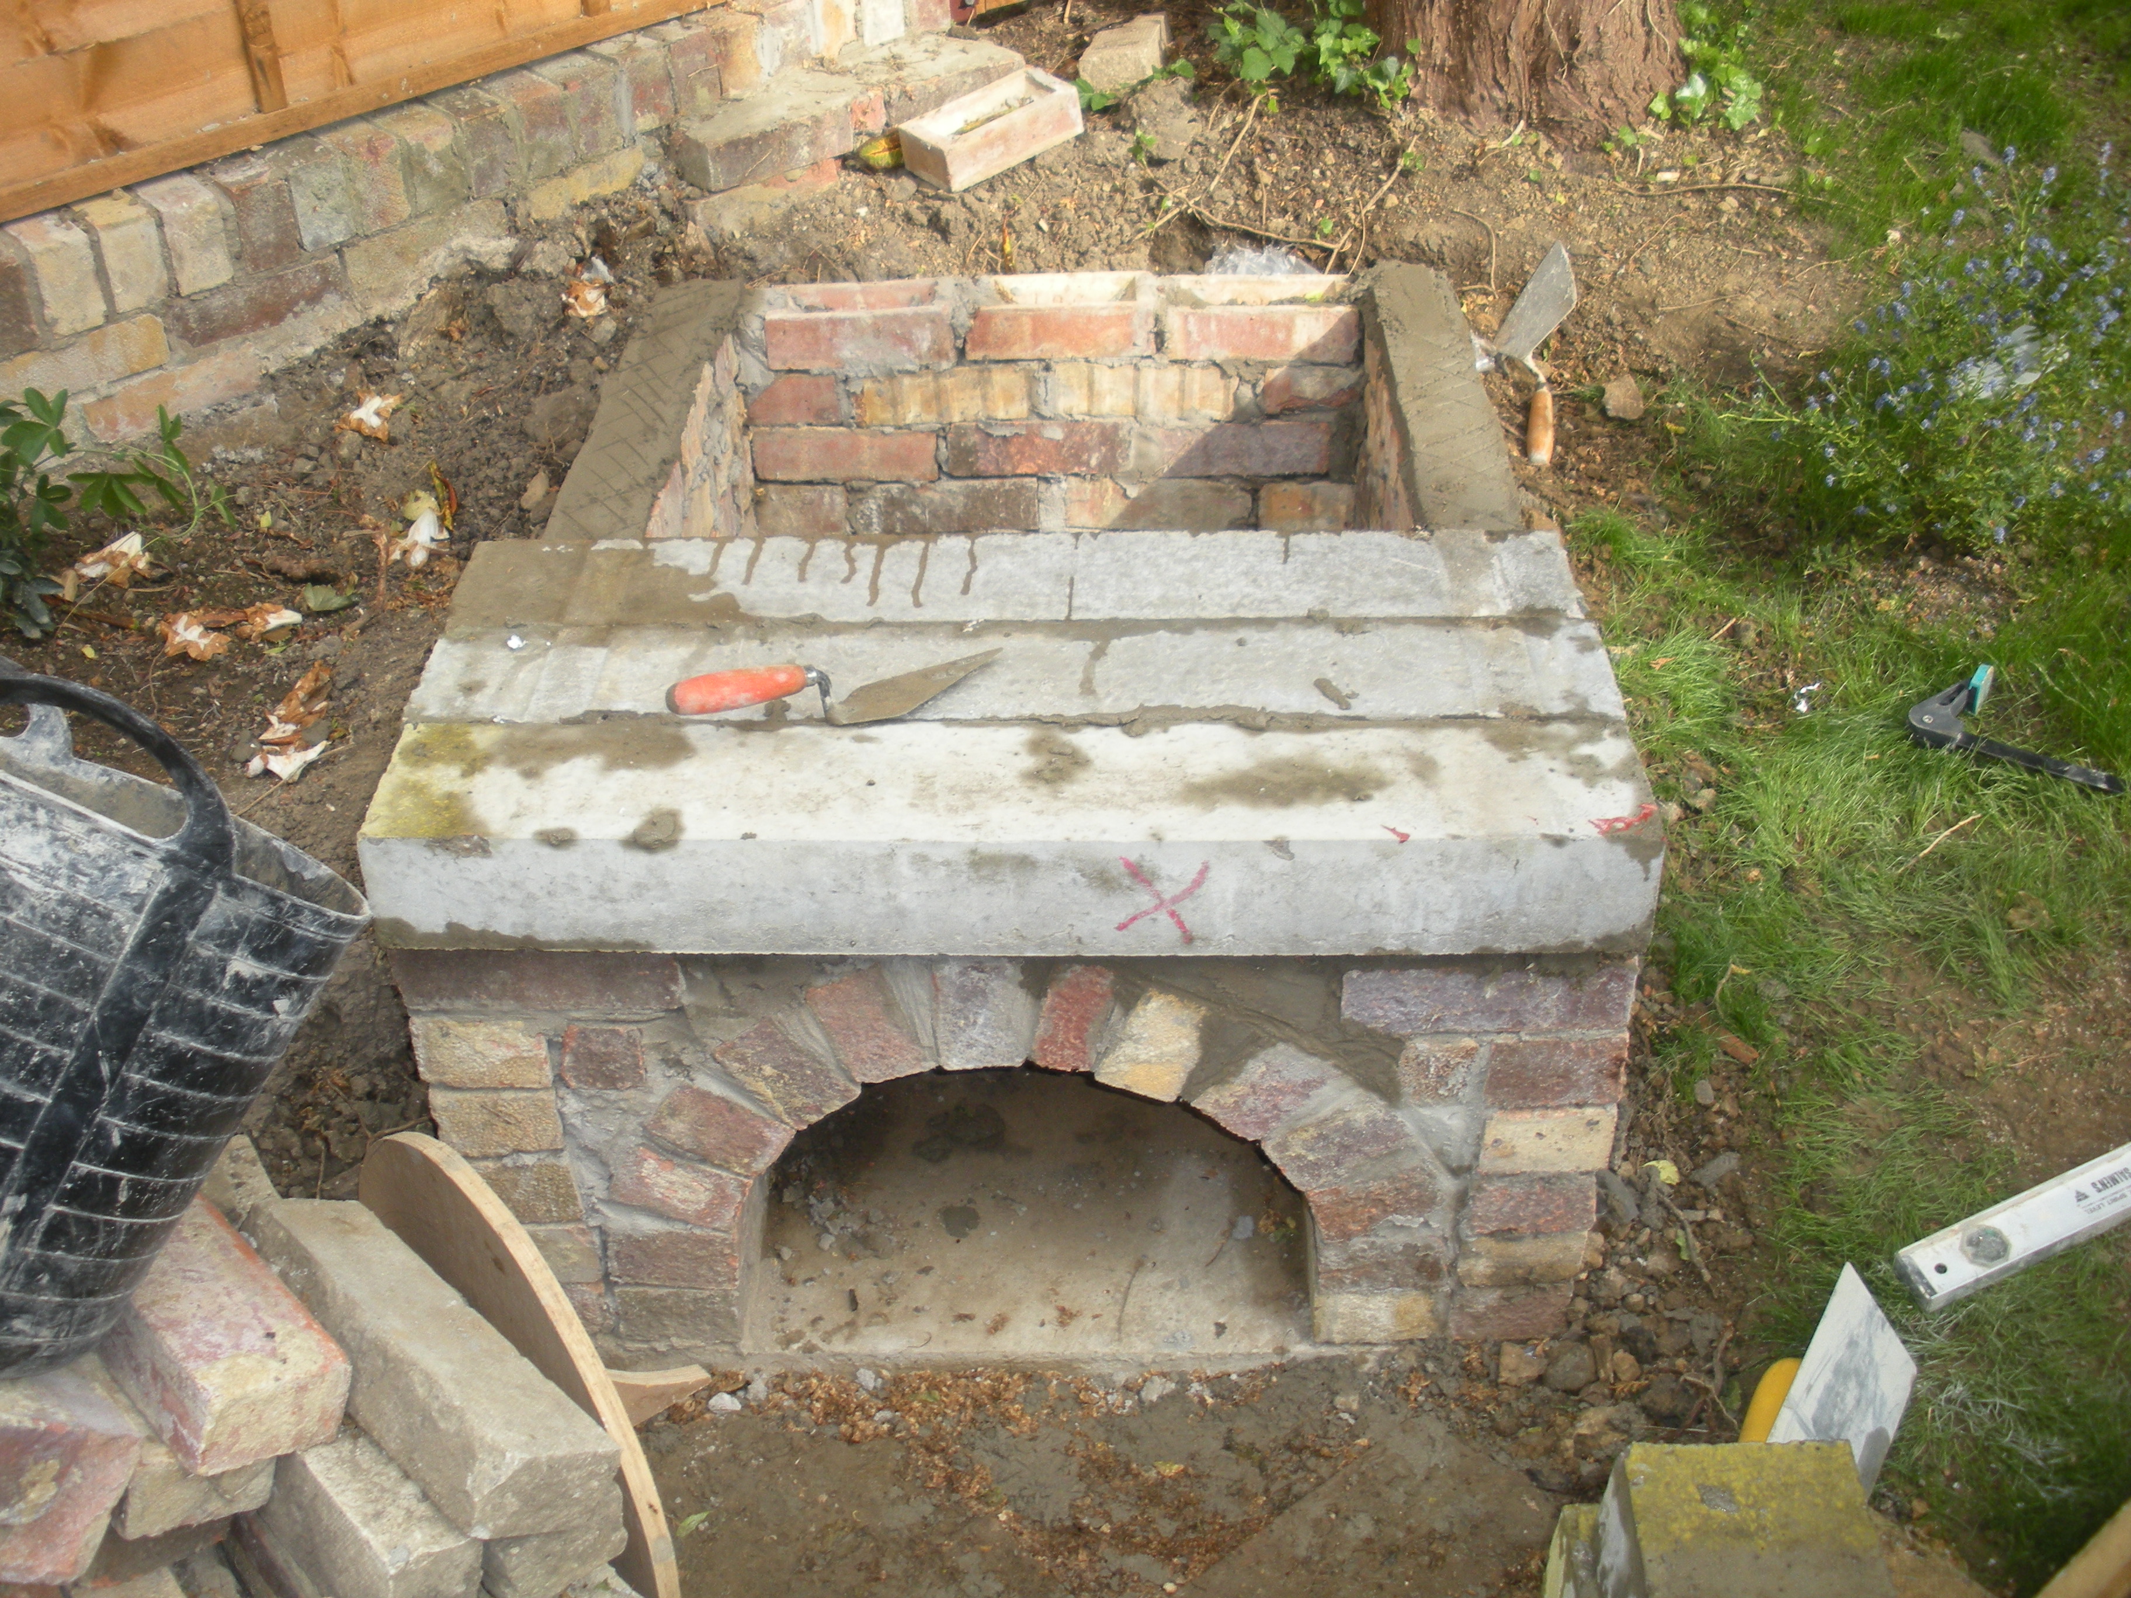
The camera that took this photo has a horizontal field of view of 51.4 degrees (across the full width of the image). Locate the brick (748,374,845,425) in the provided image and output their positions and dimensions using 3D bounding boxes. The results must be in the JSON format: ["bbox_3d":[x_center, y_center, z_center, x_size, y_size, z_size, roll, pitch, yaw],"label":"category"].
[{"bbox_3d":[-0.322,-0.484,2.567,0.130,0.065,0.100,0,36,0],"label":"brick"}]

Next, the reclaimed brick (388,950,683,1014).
[{"bbox_3d":[-0.392,0.100,1.680,0.219,0.067,0.105,0,39,1],"label":"reclaimed brick"}]

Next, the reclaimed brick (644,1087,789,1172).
[{"bbox_3d":[-0.270,0.203,1.831,0.101,0.064,0.200,26,34,-17],"label":"reclaimed brick"}]

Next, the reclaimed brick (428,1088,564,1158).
[{"bbox_3d":[-0.440,0.187,1.808,0.101,0.066,0.213,0,37,1],"label":"reclaimed brick"}]

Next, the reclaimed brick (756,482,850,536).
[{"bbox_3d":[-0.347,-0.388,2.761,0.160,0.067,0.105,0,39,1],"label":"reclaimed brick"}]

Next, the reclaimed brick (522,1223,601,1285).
[{"bbox_3d":[-0.423,0.315,1.847,0.104,0.064,0.175,0,36,0],"label":"reclaimed brick"}]

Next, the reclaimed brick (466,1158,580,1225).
[{"bbox_3d":[-0.446,0.261,1.882,0.103,0.066,0.200,0,37,2],"label":"reclaimed brick"}]

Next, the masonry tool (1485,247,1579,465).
[{"bbox_3d":[0.539,-0.510,2.502,0.110,0.065,0.420,1,40,16],"label":"masonry tool"}]

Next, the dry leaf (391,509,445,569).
[{"bbox_3d":[-0.727,-0.292,2.484,0.058,0.028,0.080,0,37,1],"label":"dry leaf"}]

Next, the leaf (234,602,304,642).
[{"bbox_3d":[-0.816,-0.180,2.269,0.062,0.023,0.045,0,37,2],"label":"leaf"}]

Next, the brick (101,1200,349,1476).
[{"bbox_3d":[-0.641,0.392,1.643,0.218,0.067,0.104,34,25,33],"label":"brick"}]

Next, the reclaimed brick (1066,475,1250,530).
[{"bbox_3d":[0.115,-0.391,2.748,0.221,0.067,0.105,0,39,1],"label":"reclaimed brick"}]

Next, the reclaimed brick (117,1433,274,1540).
[{"bbox_3d":[-0.691,0.461,1.691,0.102,0.065,0.205,-5,26,-40],"label":"reclaimed brick"}]

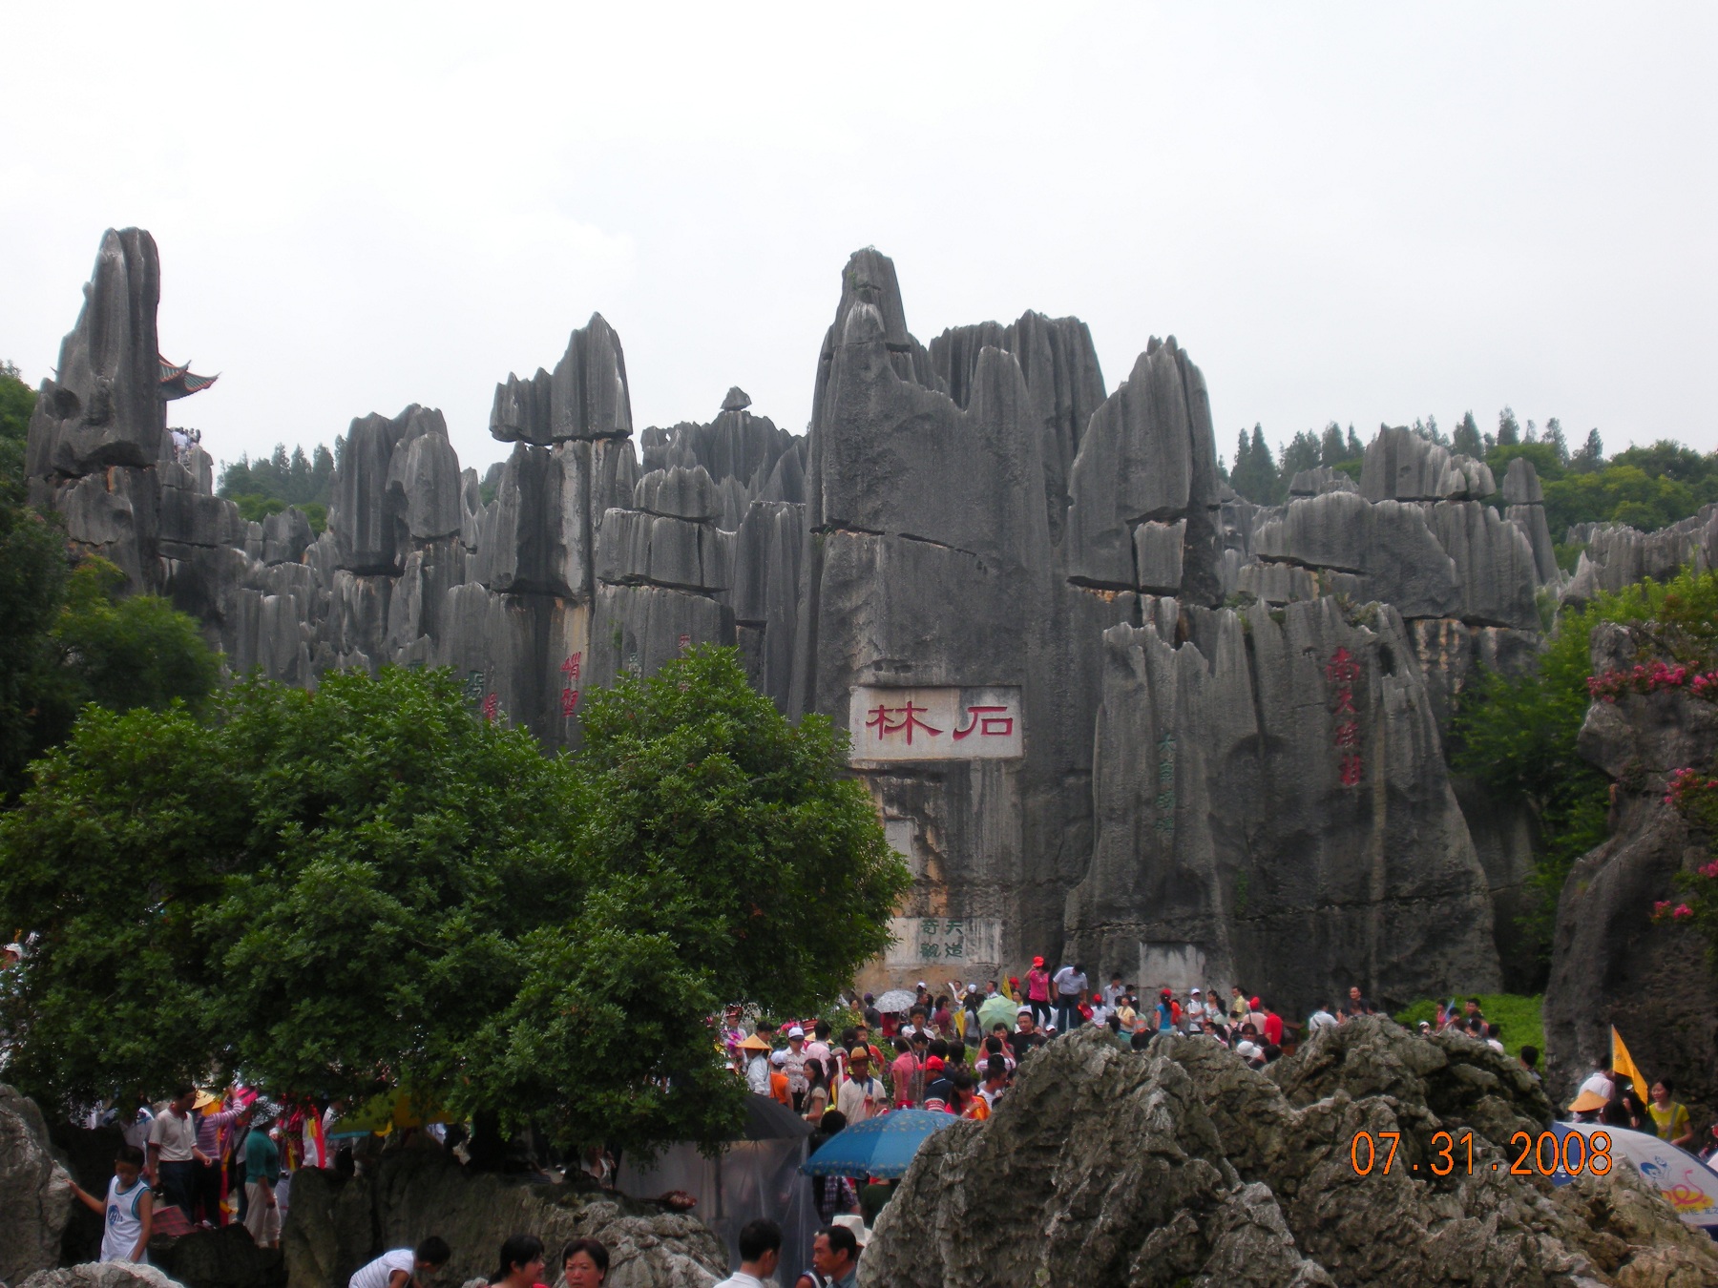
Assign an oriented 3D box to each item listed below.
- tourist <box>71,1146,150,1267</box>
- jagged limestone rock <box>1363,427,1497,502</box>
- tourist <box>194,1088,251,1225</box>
[{"bbox_3d":[-4.507,3.724,15.521,0.520,1.380,0.360,-4,-8,30],"label":"tourist"},{"bbox_3d":[14.283,-4.530,65.000,3.400,1.950,2.500,0,-6,0],"label":"jagged limestone rock"},{"bbox_3d":[-7.716,6.226,31.300,0.620,1.680,0.500,-3,-7,24],"label":"tourist"}]

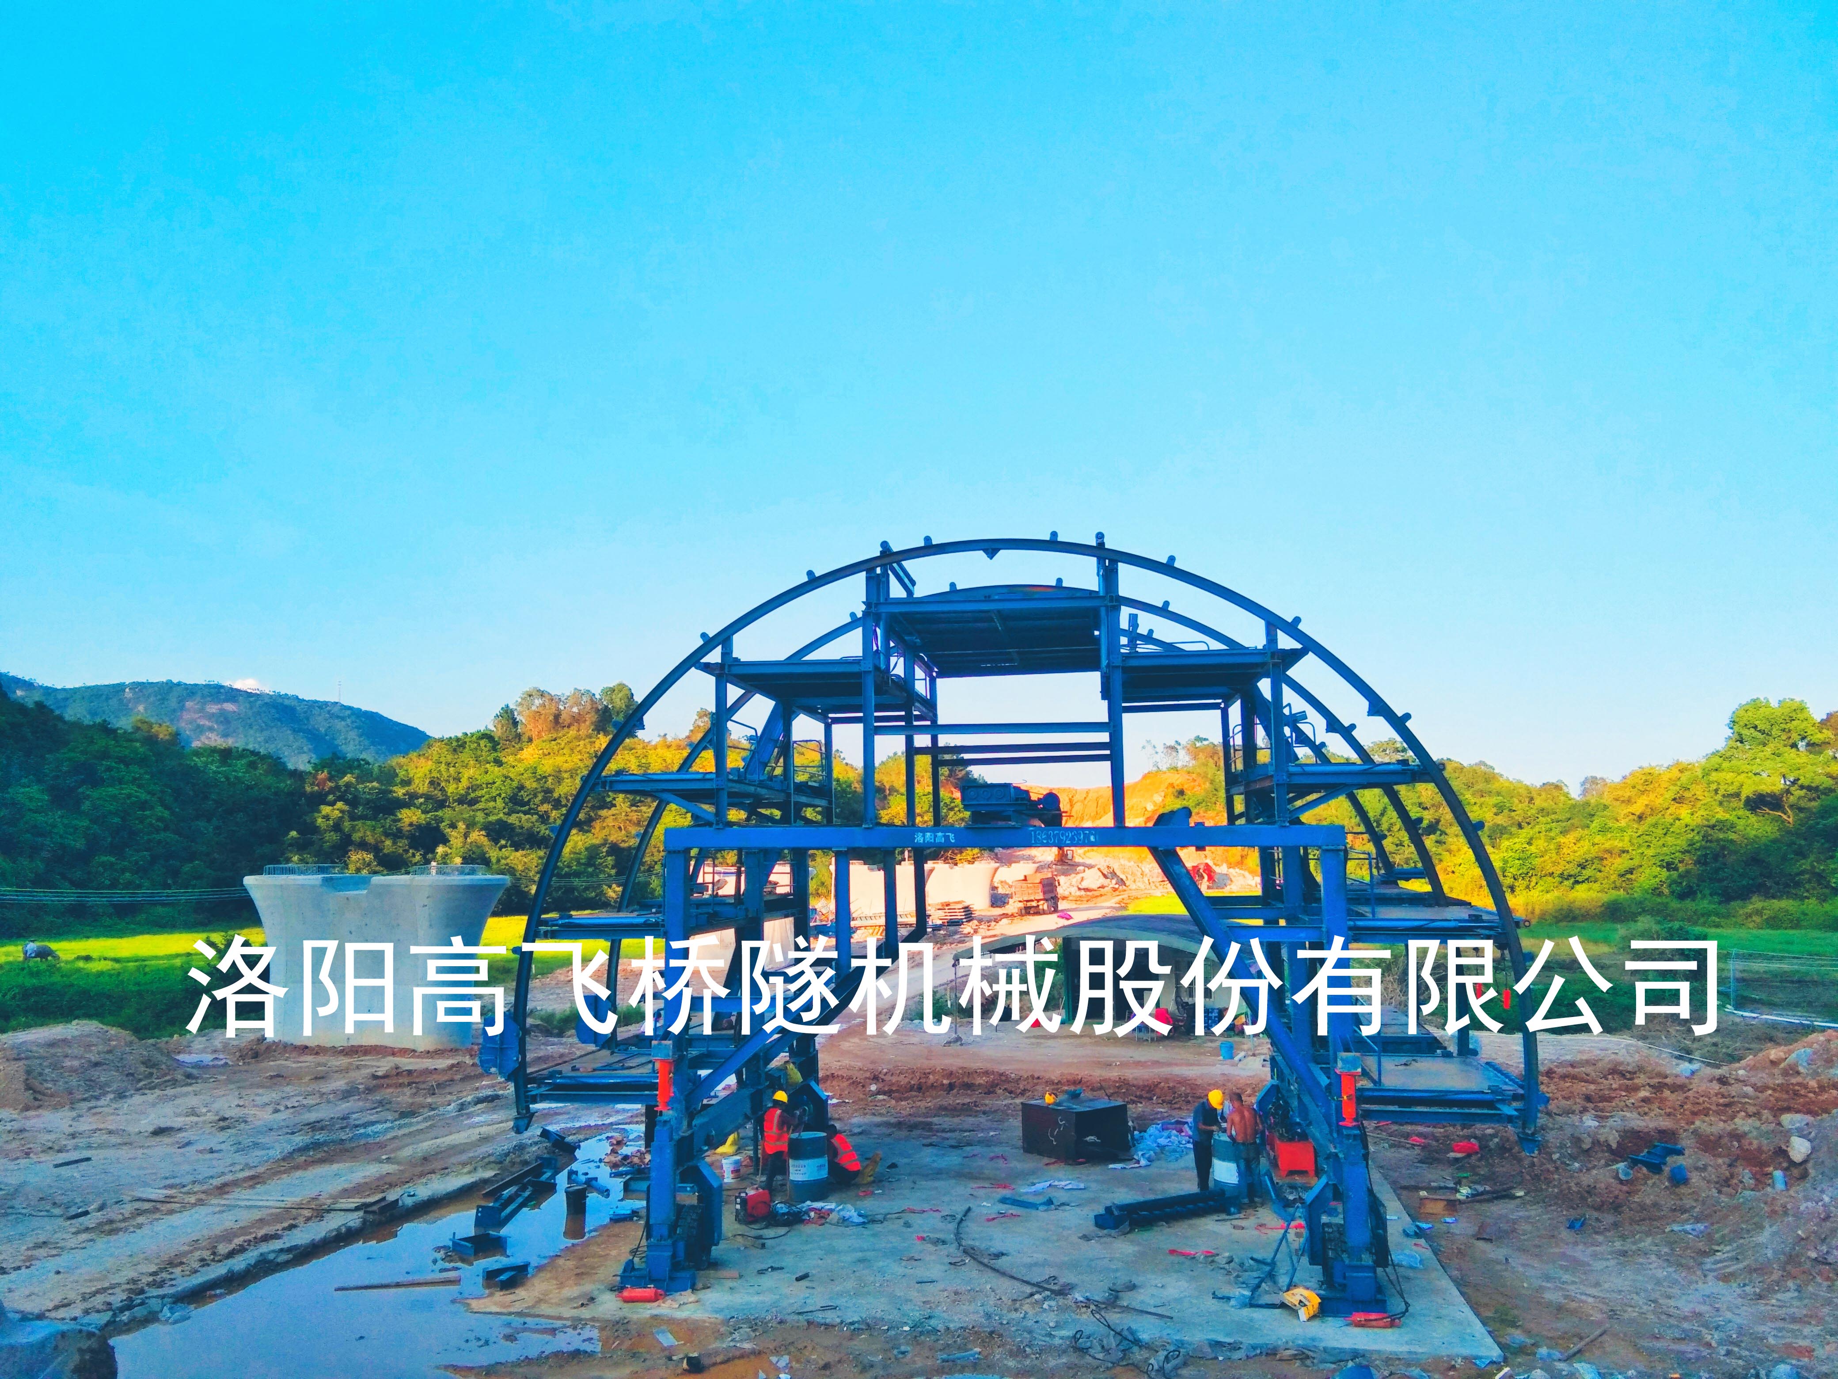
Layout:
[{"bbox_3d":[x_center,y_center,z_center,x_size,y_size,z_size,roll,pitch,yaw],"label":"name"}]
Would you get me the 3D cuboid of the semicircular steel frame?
[{"bbox_3d":[1.436,2.039,23.698,12.350,7.270,7.500,-1,-5,6],"label":"semicircular steel frame"}]

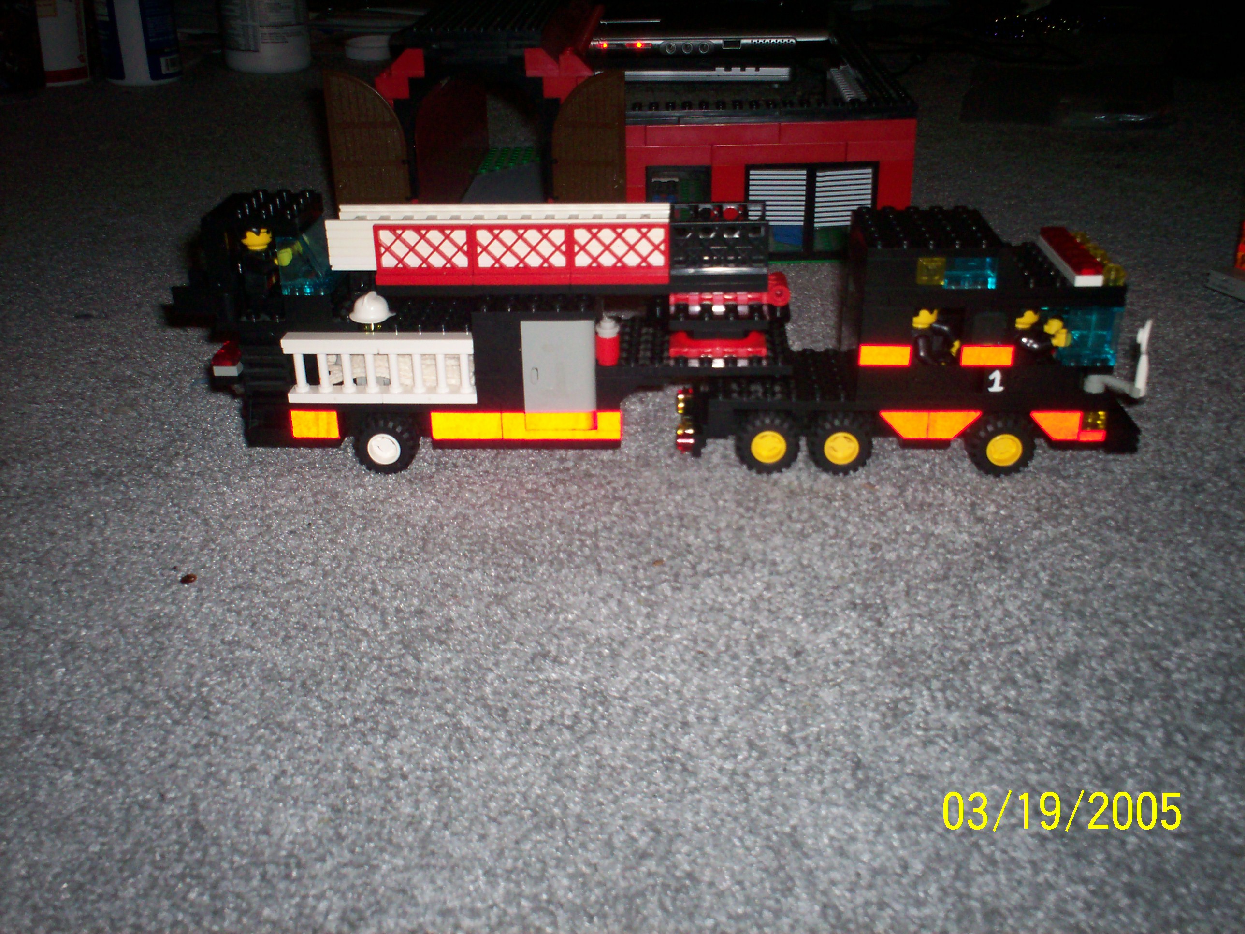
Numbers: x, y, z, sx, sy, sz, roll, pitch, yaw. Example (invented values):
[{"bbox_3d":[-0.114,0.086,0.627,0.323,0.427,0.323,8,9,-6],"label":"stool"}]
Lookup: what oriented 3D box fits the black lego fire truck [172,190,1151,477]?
[{"bbox_3d":[0.010,-0.048,0.441,0.321,0.089,0.050,0,26,4],"label":"black lego fire truck"}]

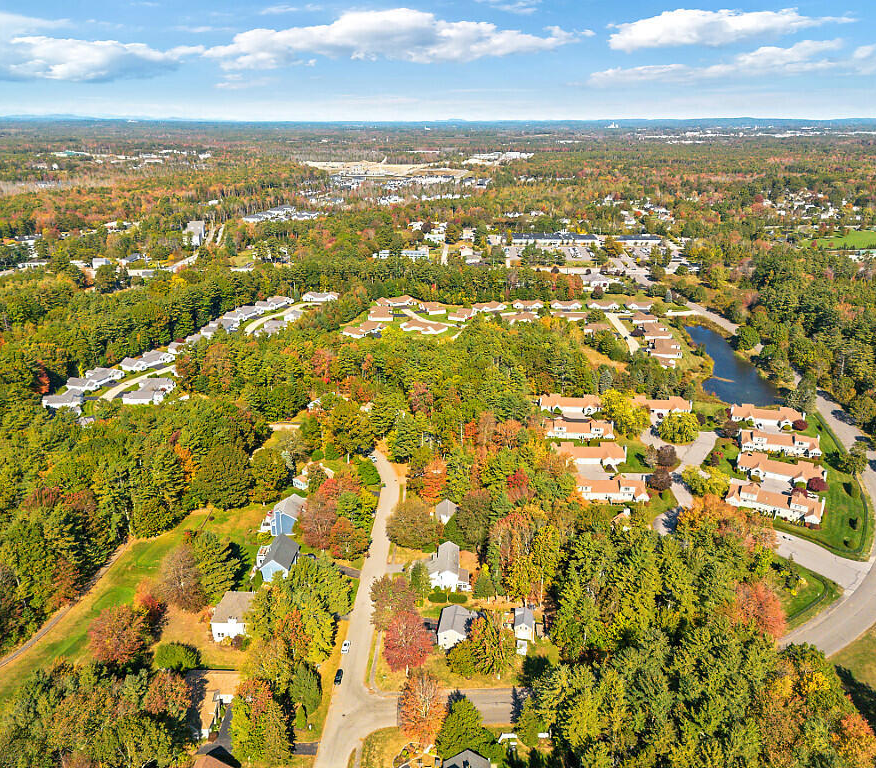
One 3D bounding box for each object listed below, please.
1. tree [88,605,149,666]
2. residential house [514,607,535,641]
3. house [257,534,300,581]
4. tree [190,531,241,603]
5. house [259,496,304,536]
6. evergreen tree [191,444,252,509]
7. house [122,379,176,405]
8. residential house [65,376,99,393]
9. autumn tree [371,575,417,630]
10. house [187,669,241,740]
[{"bbox_3d":[-81.130,64.060,179.870,14.000,14.000,14.000,0,21,0],"label":"tree"},{"bbox_3d":[23.310,65.370,192.400,5.300,6.400,7.030,3,21,8],"label":"residential house"},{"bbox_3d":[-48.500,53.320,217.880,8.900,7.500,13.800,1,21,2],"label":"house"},{"bbox_3d":[-63.500,51.550,202.000,13.000,21.500,13.000,0,21,0],"label":"tree"},{"bbox_3d":[-51.800,44.110,240.330,10.500,8.500,13.000,2,21,7],"label":"house"},{"bbox_3d":[-76.000,32.930,249.480,19.500,23.000,19.500,0,21,0],"label":"evergreen tree"},{"bbox_3d":[-143.500,2.970,353.060,17.500,6.300,24.000,3,21,7],"label":"house"},{"bbox_3d":[-177.200,0.062,353.277,14.000,6.000,9.800,4,21,11],"label":"residential house"},{"bbox_3d":[-12.210,60.010,194.440,11.300,15.000,11.300,0,21,0],"label":"autumn tree"},{"bbox_3d":[-52.600,72.253,162.156,13.500,4.900,17.000,1,21,2],"label":"house"}]

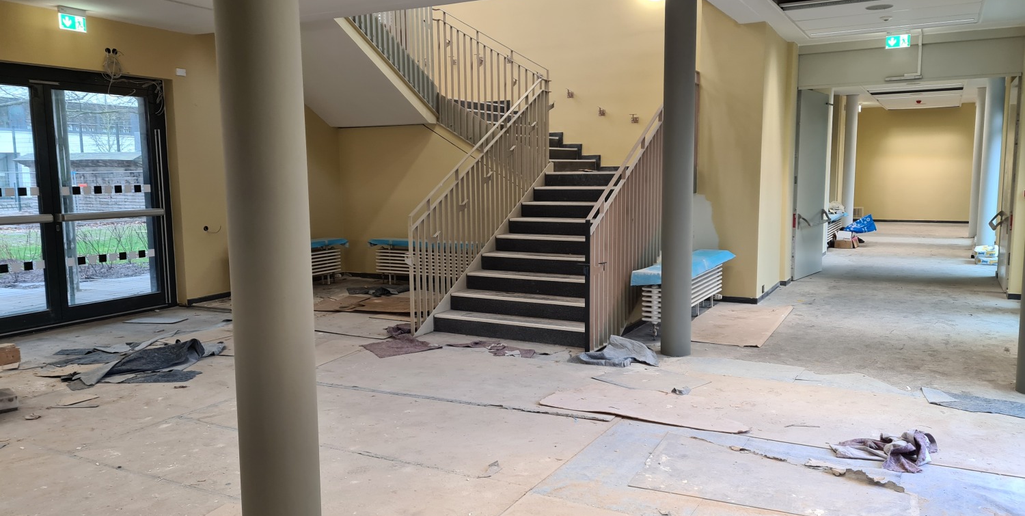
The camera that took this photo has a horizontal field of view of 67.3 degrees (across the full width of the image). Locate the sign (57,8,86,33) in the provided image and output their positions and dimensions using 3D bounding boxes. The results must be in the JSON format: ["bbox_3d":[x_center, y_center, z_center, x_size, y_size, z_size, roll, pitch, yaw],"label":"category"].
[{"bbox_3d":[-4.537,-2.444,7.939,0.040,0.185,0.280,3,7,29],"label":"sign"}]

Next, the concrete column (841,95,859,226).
[{"bbox_3d":[7.563,-2.094,17.271,0.243,3.085,0.243,3,8,29],"label":"concrete column"}]

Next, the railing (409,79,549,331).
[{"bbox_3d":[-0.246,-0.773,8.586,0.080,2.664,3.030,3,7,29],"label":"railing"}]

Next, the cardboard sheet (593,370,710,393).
[{"bbox_3d":[1.013,0.898,5.700,0.475,0.015,0.725,-7,9,-43],"label":"cardboard sheet"}]

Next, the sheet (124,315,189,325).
[{"bbox_3d":[-3.828,0.664,8.289,0.590,0.017,0.280,0,7,9],"label":"sheet"}]

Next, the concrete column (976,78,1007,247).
[{"bbox_3d":[7.551,-1.500,12.131,0.243,3.085,0.243,3,8,29],"label":"concrete column"}]

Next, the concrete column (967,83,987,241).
[{"bbox_3d":[9.721,-1.974,16.006,0.243,3.085,0.243,3,8,29],"label":"concrete column"}]

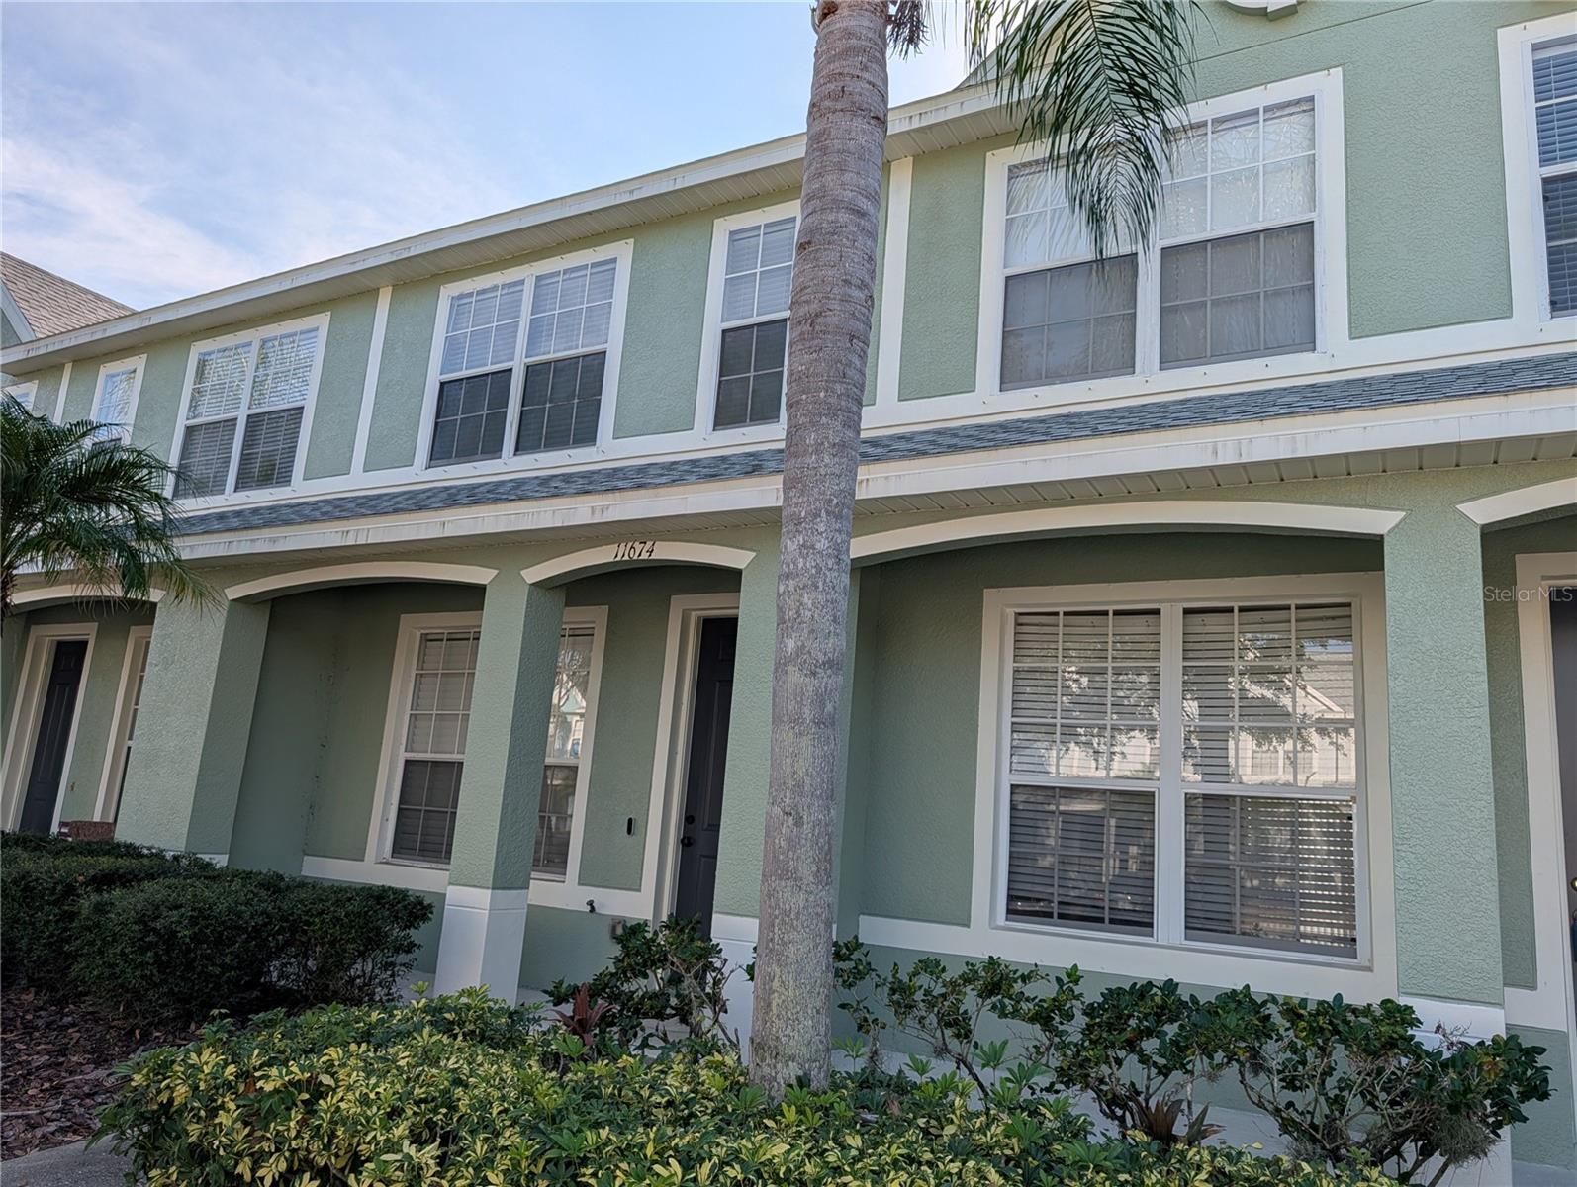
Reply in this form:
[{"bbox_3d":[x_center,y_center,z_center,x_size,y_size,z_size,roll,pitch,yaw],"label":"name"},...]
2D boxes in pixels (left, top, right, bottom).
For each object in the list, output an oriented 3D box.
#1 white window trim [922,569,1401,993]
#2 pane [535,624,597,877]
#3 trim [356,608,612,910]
[{"bbox_3d":[1.969,0.955,5.810,2.187,2.088,0.100,-3,-15,29],"label":"white window trim"},{"bbox_3d":[-1.839,1.136,8.028,0.860,1.729,0.060,-3,-15,29],"label":"pane"},{"bbox_3d":[-2.266,1.153,8.120,2.097,2.088,0.100,-3,-15,29],"label":"trim"}]

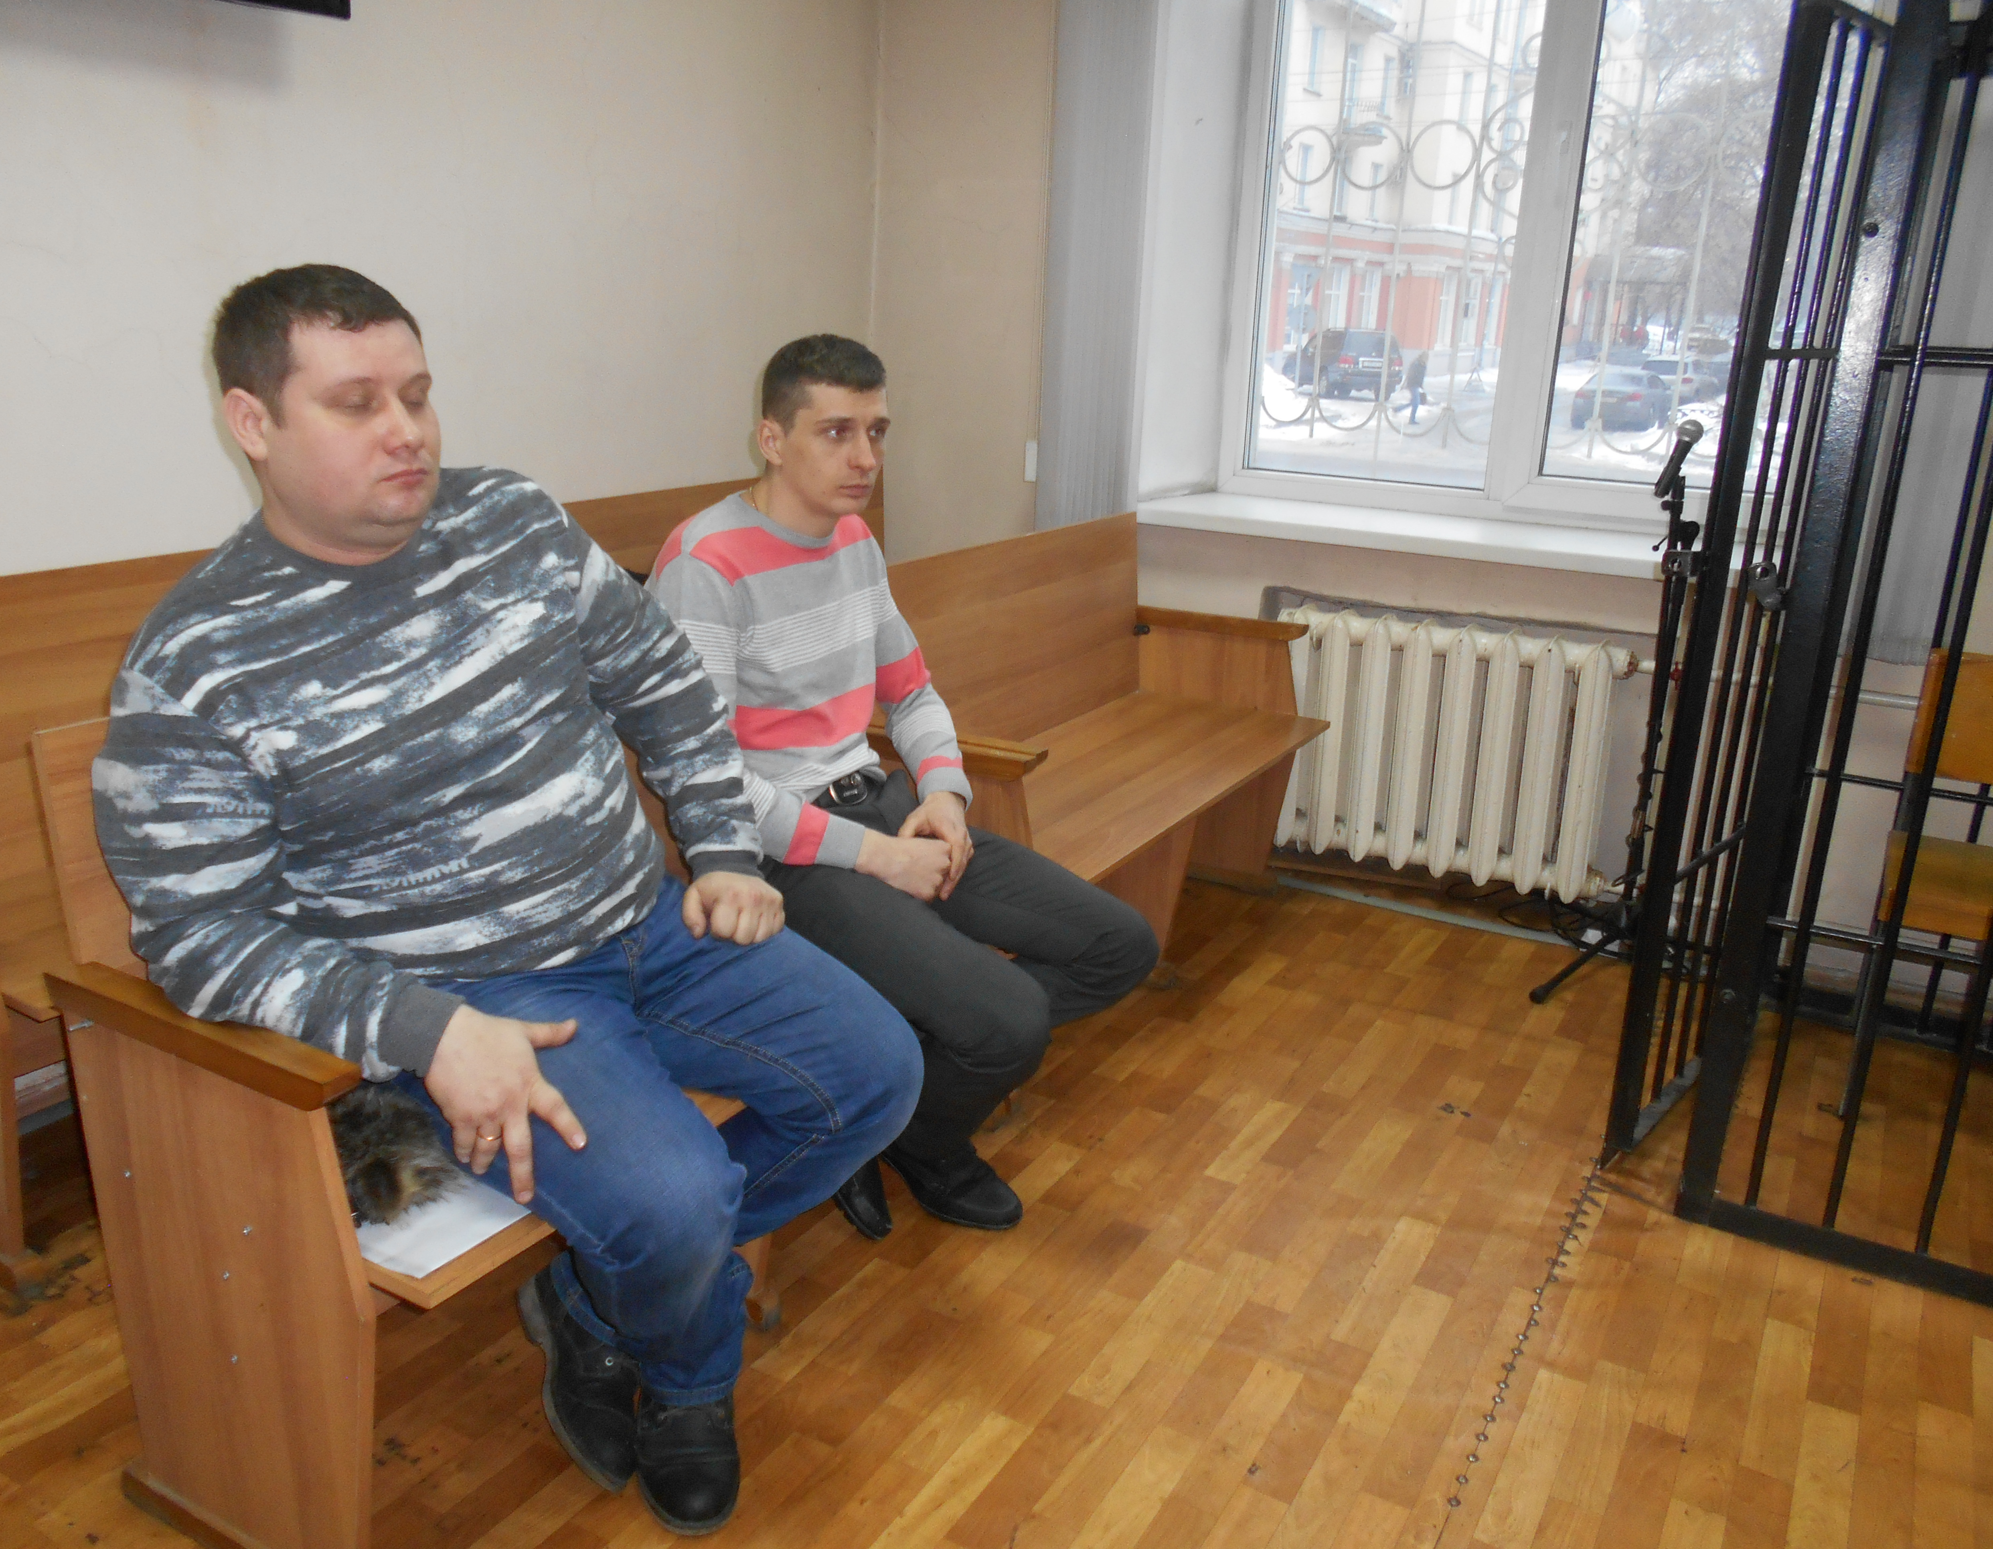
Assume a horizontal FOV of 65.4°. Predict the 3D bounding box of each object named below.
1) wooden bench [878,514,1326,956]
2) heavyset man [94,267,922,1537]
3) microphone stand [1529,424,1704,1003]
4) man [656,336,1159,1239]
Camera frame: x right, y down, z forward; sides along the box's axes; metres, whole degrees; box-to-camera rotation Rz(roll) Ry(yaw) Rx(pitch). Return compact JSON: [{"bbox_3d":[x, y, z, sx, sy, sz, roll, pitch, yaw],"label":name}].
[{"bbox_3d":[0.214,-0.018,3.210,0.540,0.885,1.360,11,19,29],"label":"wooden bench"},{"bbox_3d":[-0.496,0.157,1.706,0.710,1.350,0.740,10,18,26],"label":"heavyset man"},{"bbox_3d":[1.386,-0.113,3.154,0.460,1.170,0.450,11,19,29],"label":"microphone stand"},{"bbox_3d":[-0.133,0.045,2.235,0.770,1.290,0.570,13,20,34],"label":"man"}]

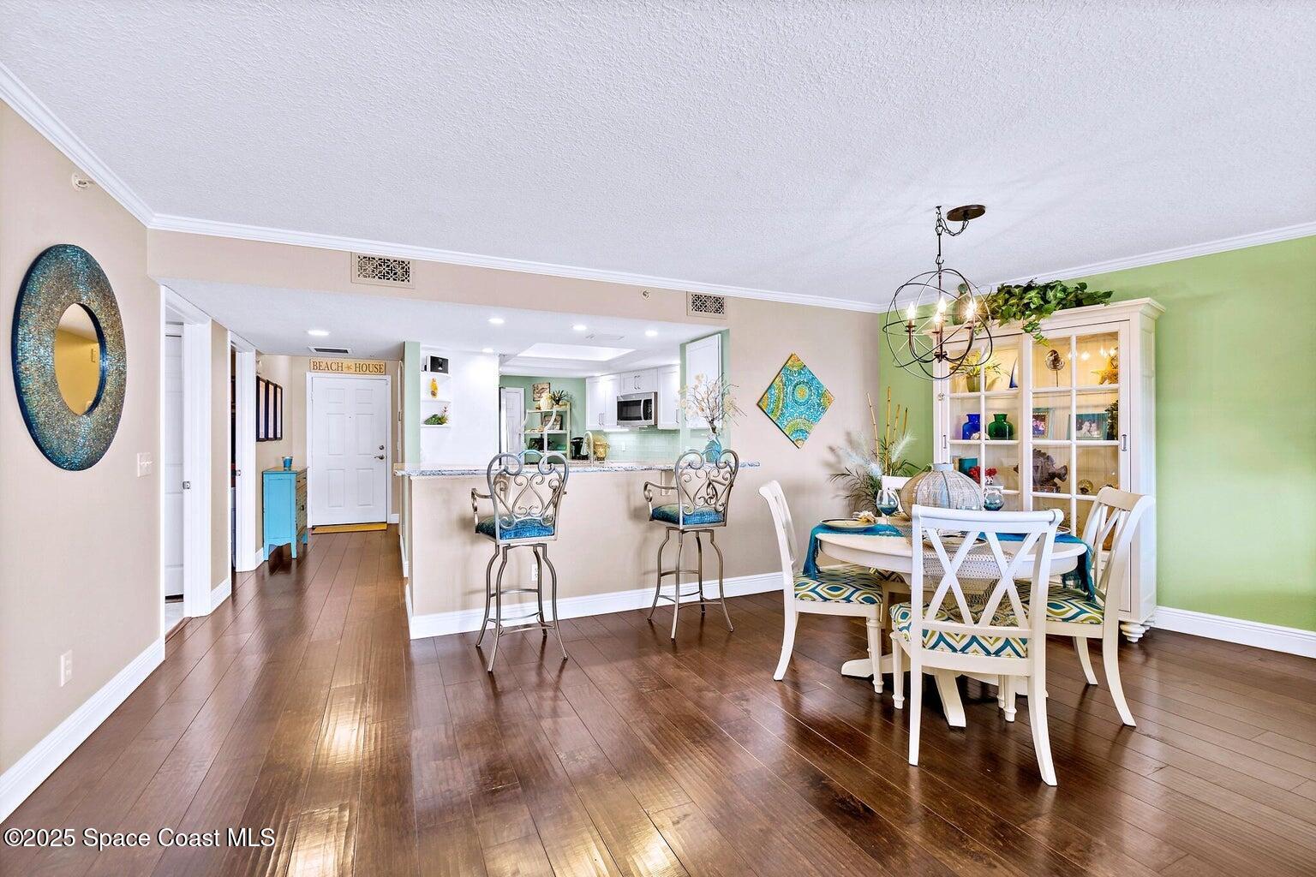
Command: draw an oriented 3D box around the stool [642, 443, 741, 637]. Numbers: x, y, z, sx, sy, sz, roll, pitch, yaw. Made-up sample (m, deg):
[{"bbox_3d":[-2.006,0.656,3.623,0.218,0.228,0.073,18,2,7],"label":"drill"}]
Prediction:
[{"bbox_3d":[0.208,0.654,3.674,0.472,1.195,0.542,0,0,-23],"label":"stool"}]

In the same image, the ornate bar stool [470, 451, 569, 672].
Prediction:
[{"bbox_3d":[-0.800,0.655,3.210,0.550,1.170,0.560,0,0,-19],"label":"ornate bar stool"}]

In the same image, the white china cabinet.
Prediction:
[{"bbox_3d":[2.634,0.210,3.858,0.490,2.060,1.300,0,0,-41],"label":"white china cabinet"}]

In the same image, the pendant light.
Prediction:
[{"bbox_3d":[1.419,-0.726,2.769,0.532,0.884,0.532,0,0,27],"label":"pendant light"}]

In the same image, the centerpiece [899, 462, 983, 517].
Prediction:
[{"bbox_3d":[1.437,0.304,2.800,0.375,0.352,0.375,0,0,16],"label":"centerpiece"}]

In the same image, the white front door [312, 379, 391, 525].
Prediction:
[{"bbox_3d":[-4.330,0.195,7.700,0.940,2.060,0.050,0,0,-25],"label":"white front door"}]

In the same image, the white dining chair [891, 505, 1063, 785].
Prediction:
[{"bbox_3d":[1.249,0.750,2.224,0.500,0.980,0.560,0,0,16],"label":"white dining chair"}]

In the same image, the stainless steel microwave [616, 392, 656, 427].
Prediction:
[{"bbox_3d":[-0.152,-0.368,7.260,0.400,0.415,0.762,0,0,-41],"label":"stainless steel microwave"}]

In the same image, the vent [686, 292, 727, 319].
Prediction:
[{"bbox_3d":[0.376,-1.025,4.220,0.350,0.188,0.020,0,0,-23],"label":"vent"}]

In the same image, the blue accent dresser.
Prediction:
[{"bbox_3d":[-4.053,0.797,6.013,0.290,0.885,0.900,0,0,-26],"label":"blue accent dresser"}]

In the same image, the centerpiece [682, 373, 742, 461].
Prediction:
[{"bbox_3d":[0.405,-0.155,4.120,0.460,0.670,0.420,0,0,0],"label":"centerpiece"}]

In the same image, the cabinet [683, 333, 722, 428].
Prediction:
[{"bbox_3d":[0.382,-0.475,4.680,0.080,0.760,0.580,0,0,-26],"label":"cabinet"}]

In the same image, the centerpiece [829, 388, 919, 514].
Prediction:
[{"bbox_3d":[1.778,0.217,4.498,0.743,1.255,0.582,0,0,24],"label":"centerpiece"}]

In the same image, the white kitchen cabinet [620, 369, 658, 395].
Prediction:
[{"bbox_3d":[-0.128,-0.716,7.208,0.331,0.311,0.765,0,0,-41],"label":"white kitchen cabinet"}]

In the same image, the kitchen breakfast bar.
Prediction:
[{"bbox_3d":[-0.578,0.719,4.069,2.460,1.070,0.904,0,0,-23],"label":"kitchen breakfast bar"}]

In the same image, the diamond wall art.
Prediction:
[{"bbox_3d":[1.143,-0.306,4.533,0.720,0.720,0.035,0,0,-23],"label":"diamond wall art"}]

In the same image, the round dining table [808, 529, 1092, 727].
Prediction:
[{"bbox_3d":[1.420,0.860,2.790,1.210,0.760,1.210,0,0,16],"label":"round dining table"}]

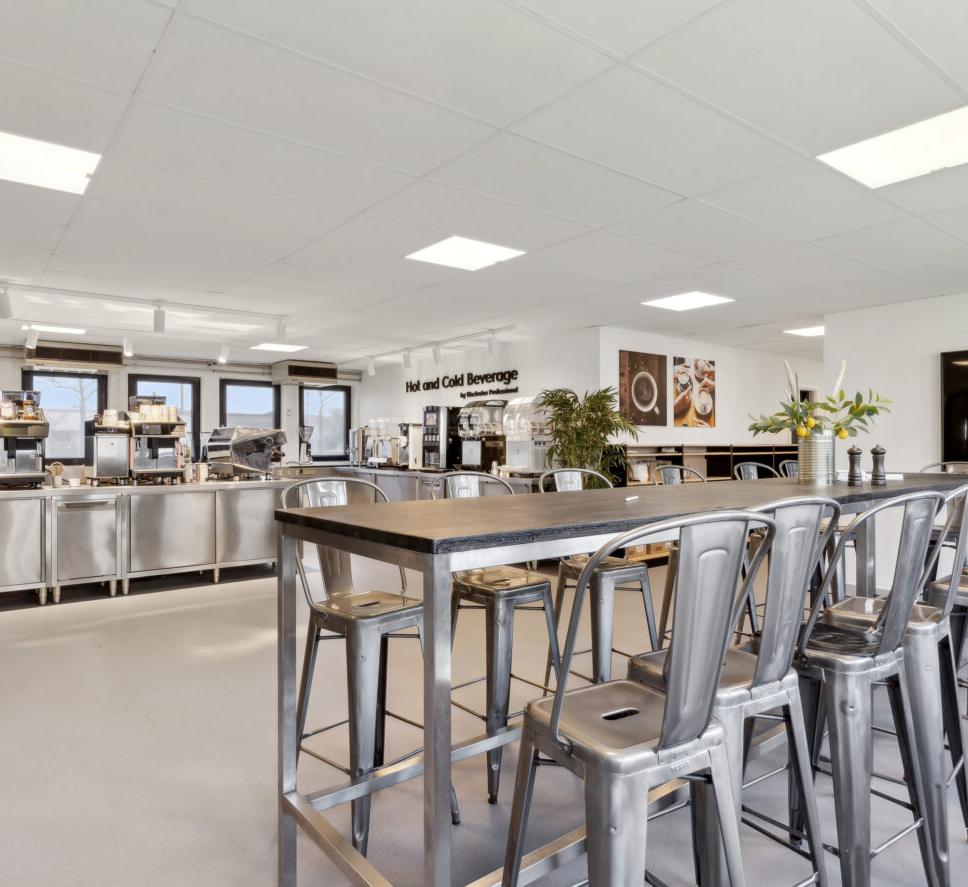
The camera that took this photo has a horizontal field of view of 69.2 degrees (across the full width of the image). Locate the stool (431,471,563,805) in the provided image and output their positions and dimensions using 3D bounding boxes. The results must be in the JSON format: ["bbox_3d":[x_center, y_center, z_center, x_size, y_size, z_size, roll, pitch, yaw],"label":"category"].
[{"bbox_3d":[0.060,0.701,2.791,0.440,1.160,0.460,0,0,-39],"label":"stool"}]

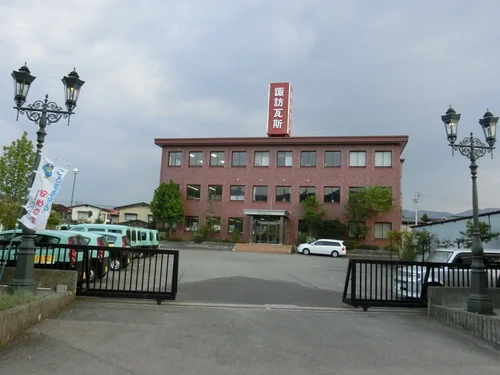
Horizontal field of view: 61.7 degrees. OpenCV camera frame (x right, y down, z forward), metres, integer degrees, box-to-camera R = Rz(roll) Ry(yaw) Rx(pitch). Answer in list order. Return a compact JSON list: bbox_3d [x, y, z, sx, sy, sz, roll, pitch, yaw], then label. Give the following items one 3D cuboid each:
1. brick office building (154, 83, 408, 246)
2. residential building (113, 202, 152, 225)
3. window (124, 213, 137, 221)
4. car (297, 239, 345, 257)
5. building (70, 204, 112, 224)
[{"bbox_3d":[3.799,-2.177,50.212,26.800,18.450,14.300,1,-9,13],"label":"brick office building"},{"bbox_3d":[-17.952,6.650,73.735,8.916,7.026,8.500,2,-8,7],"label":"residential building"},{"bbox_3d":[-19.840,4.923,69.900,2.088,1.154,0.200,2,-8,7],"label":"window"},{"bbox_3d":[6.681,5.596,38.726,4.420,1.500,1.700,0,-9,19],"label":"car"},{"bbox_3d":[-26.189,6.532,73.116,6.752,6.275,7.500,2,-8,7],"label":"building"}]

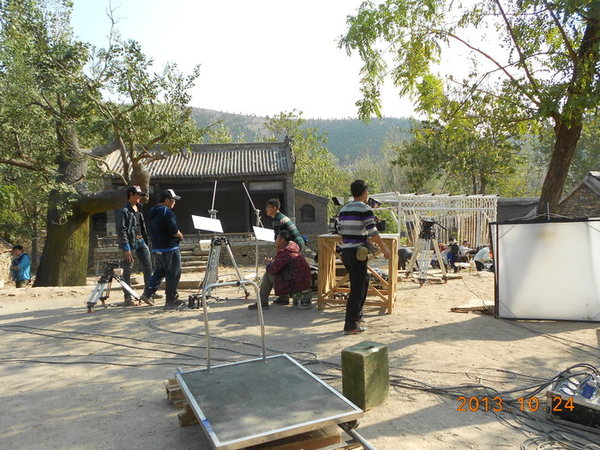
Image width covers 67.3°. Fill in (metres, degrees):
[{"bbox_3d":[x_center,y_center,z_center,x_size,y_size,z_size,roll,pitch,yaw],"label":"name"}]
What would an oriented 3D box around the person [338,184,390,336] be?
[{"bbox_3d":[0.730,0.361,5.214,0.520,1.740,0.430,1,3,37],"label":"person"}]

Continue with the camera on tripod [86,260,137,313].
[{"bbox_3d":[-2.750,0.873,6.583,0.700,0.680,0.650,-1,2,-6],"label":"camera on tripod"}]

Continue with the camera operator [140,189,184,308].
[{"bbox_3d":[-2.045,0.336,6.683,0.480,1.730,0.500,-2,3,-40],"label":"camera operator"}]

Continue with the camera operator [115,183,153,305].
[{"bbox_3d":[-2.513,0.310,6.842,0.420,1.780,0.480,1,3,41],"label":"camera operator"}]

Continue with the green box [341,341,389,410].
[{"bbox_3d":[0.488,1.110,3.349,0.201,0.392,0.316,1,3,42],"label":"green box"}]

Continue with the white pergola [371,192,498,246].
[{"bbox_3d":[4.164,-0.083,13.946,3.300,1.880,2.300,-1,2,-14],"label":"white pergola"}]

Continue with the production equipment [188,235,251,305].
[{"bbox_3d":[-1.199,0.678,6.826,0.850,1.020,0.800,-1,2,-11],"label":"production equipment"}]

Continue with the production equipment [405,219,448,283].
[{"bbox_3d":[2.447,0.458,8.717,0.760,1.240,0.740,-1,2,-6],"label":"production equipment"}]

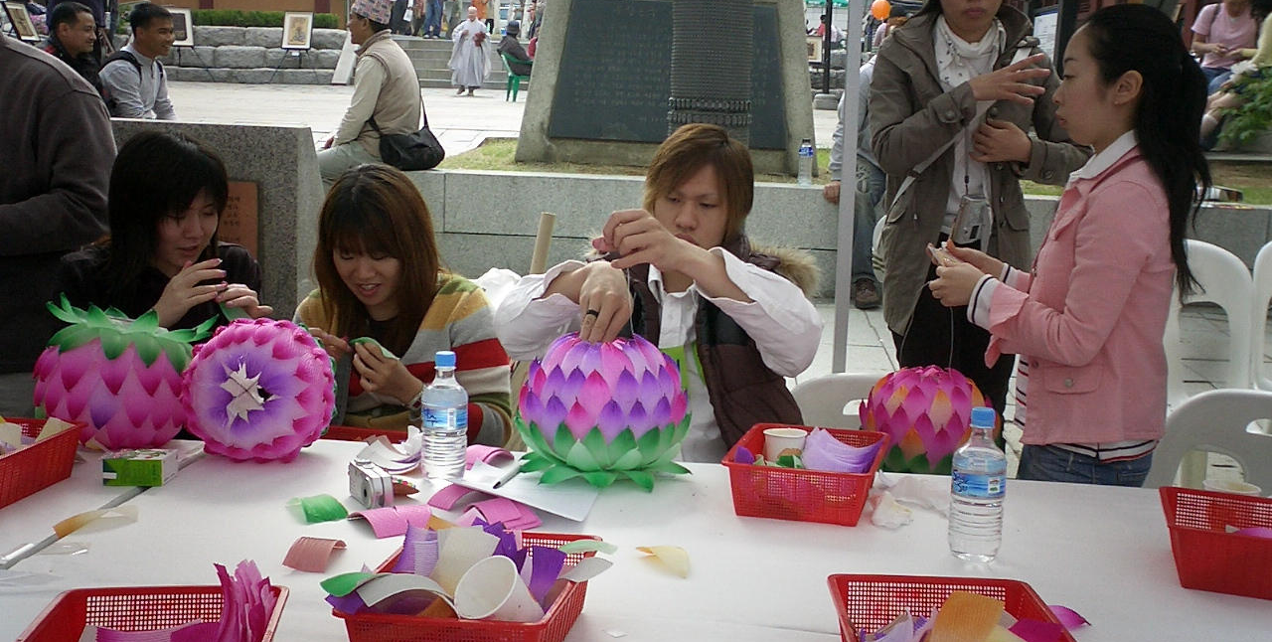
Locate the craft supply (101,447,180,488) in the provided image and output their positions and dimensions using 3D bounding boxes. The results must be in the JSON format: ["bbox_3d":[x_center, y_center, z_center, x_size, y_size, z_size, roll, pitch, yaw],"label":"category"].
[{"bbox_3d":[-0.725,0.214,1.996,0.083,0.040,0.068,1,8,0],"label":"craft supply"}]

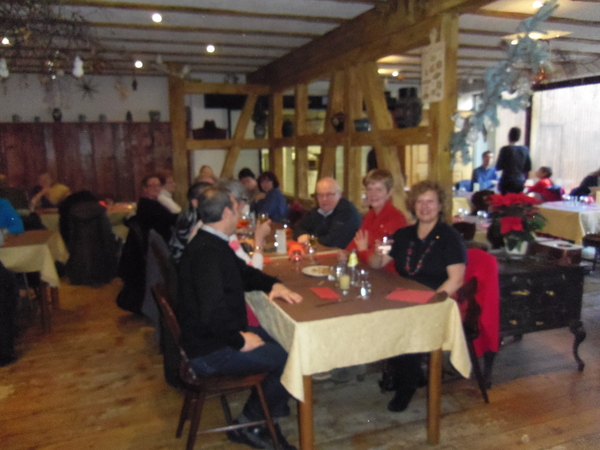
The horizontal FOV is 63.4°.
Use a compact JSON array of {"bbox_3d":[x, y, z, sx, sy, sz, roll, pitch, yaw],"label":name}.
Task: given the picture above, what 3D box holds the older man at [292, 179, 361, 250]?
[{"bbox_3d":[0.162,0.280,3.759,0.700,1.270,0.550,-8,12,-39],"label":"older man"}]

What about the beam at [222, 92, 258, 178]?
[{"bbox_3d":[-1.060,-1.337,7.920,0.160,1.632,0.140,21,0,-22],"label":"beam"}]

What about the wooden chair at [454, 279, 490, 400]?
[{"bbox_3d":[0.791,0.586,2.867,0.490,0.890,0.440,-5,10,-20],"label":"wooden chair"}]

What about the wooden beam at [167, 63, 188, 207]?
[{"bbox_3d":[-1.725,-0.941,6.976,0.171,2.655,0.171,-5,10,-20],"label":"wooden beam"}]

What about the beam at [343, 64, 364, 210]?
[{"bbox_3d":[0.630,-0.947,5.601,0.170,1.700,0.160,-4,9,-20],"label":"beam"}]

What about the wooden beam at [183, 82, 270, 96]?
[{"bbox_3d":[-1.163,-2.150,7.758,1.400,0.155,0.150,-4,9,-20],"label":"wooden beam"}]

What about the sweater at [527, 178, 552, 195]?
[{"bbox_3d":[3.479,-0.449,7.015,0.380,0.480,0.450,-3,9,-11],"label":"sweater"}]

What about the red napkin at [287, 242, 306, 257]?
[{"bbox_3d":[-0.025,0.158,3.456,0.130,0.100,0.110,-4,9,-20],"label":"red napkin"}]

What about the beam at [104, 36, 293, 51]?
[{"bbox_3d":[-1.259,-2.236,5.916,2.541,0.080,0.100,-5,10,-20],"label":"beam"}]

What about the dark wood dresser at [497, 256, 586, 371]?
[{"bbox_3d":[1.400,0.590,3.261,0.800,0.720,0.560,-4,10,-16],"label":"dark wood dresser"}]

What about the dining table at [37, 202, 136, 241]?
[{"bbox_3d":[-2.665,0.184,6.276,1.250,0.770,0.850,-4,9,-20],"label":"dining table"}]

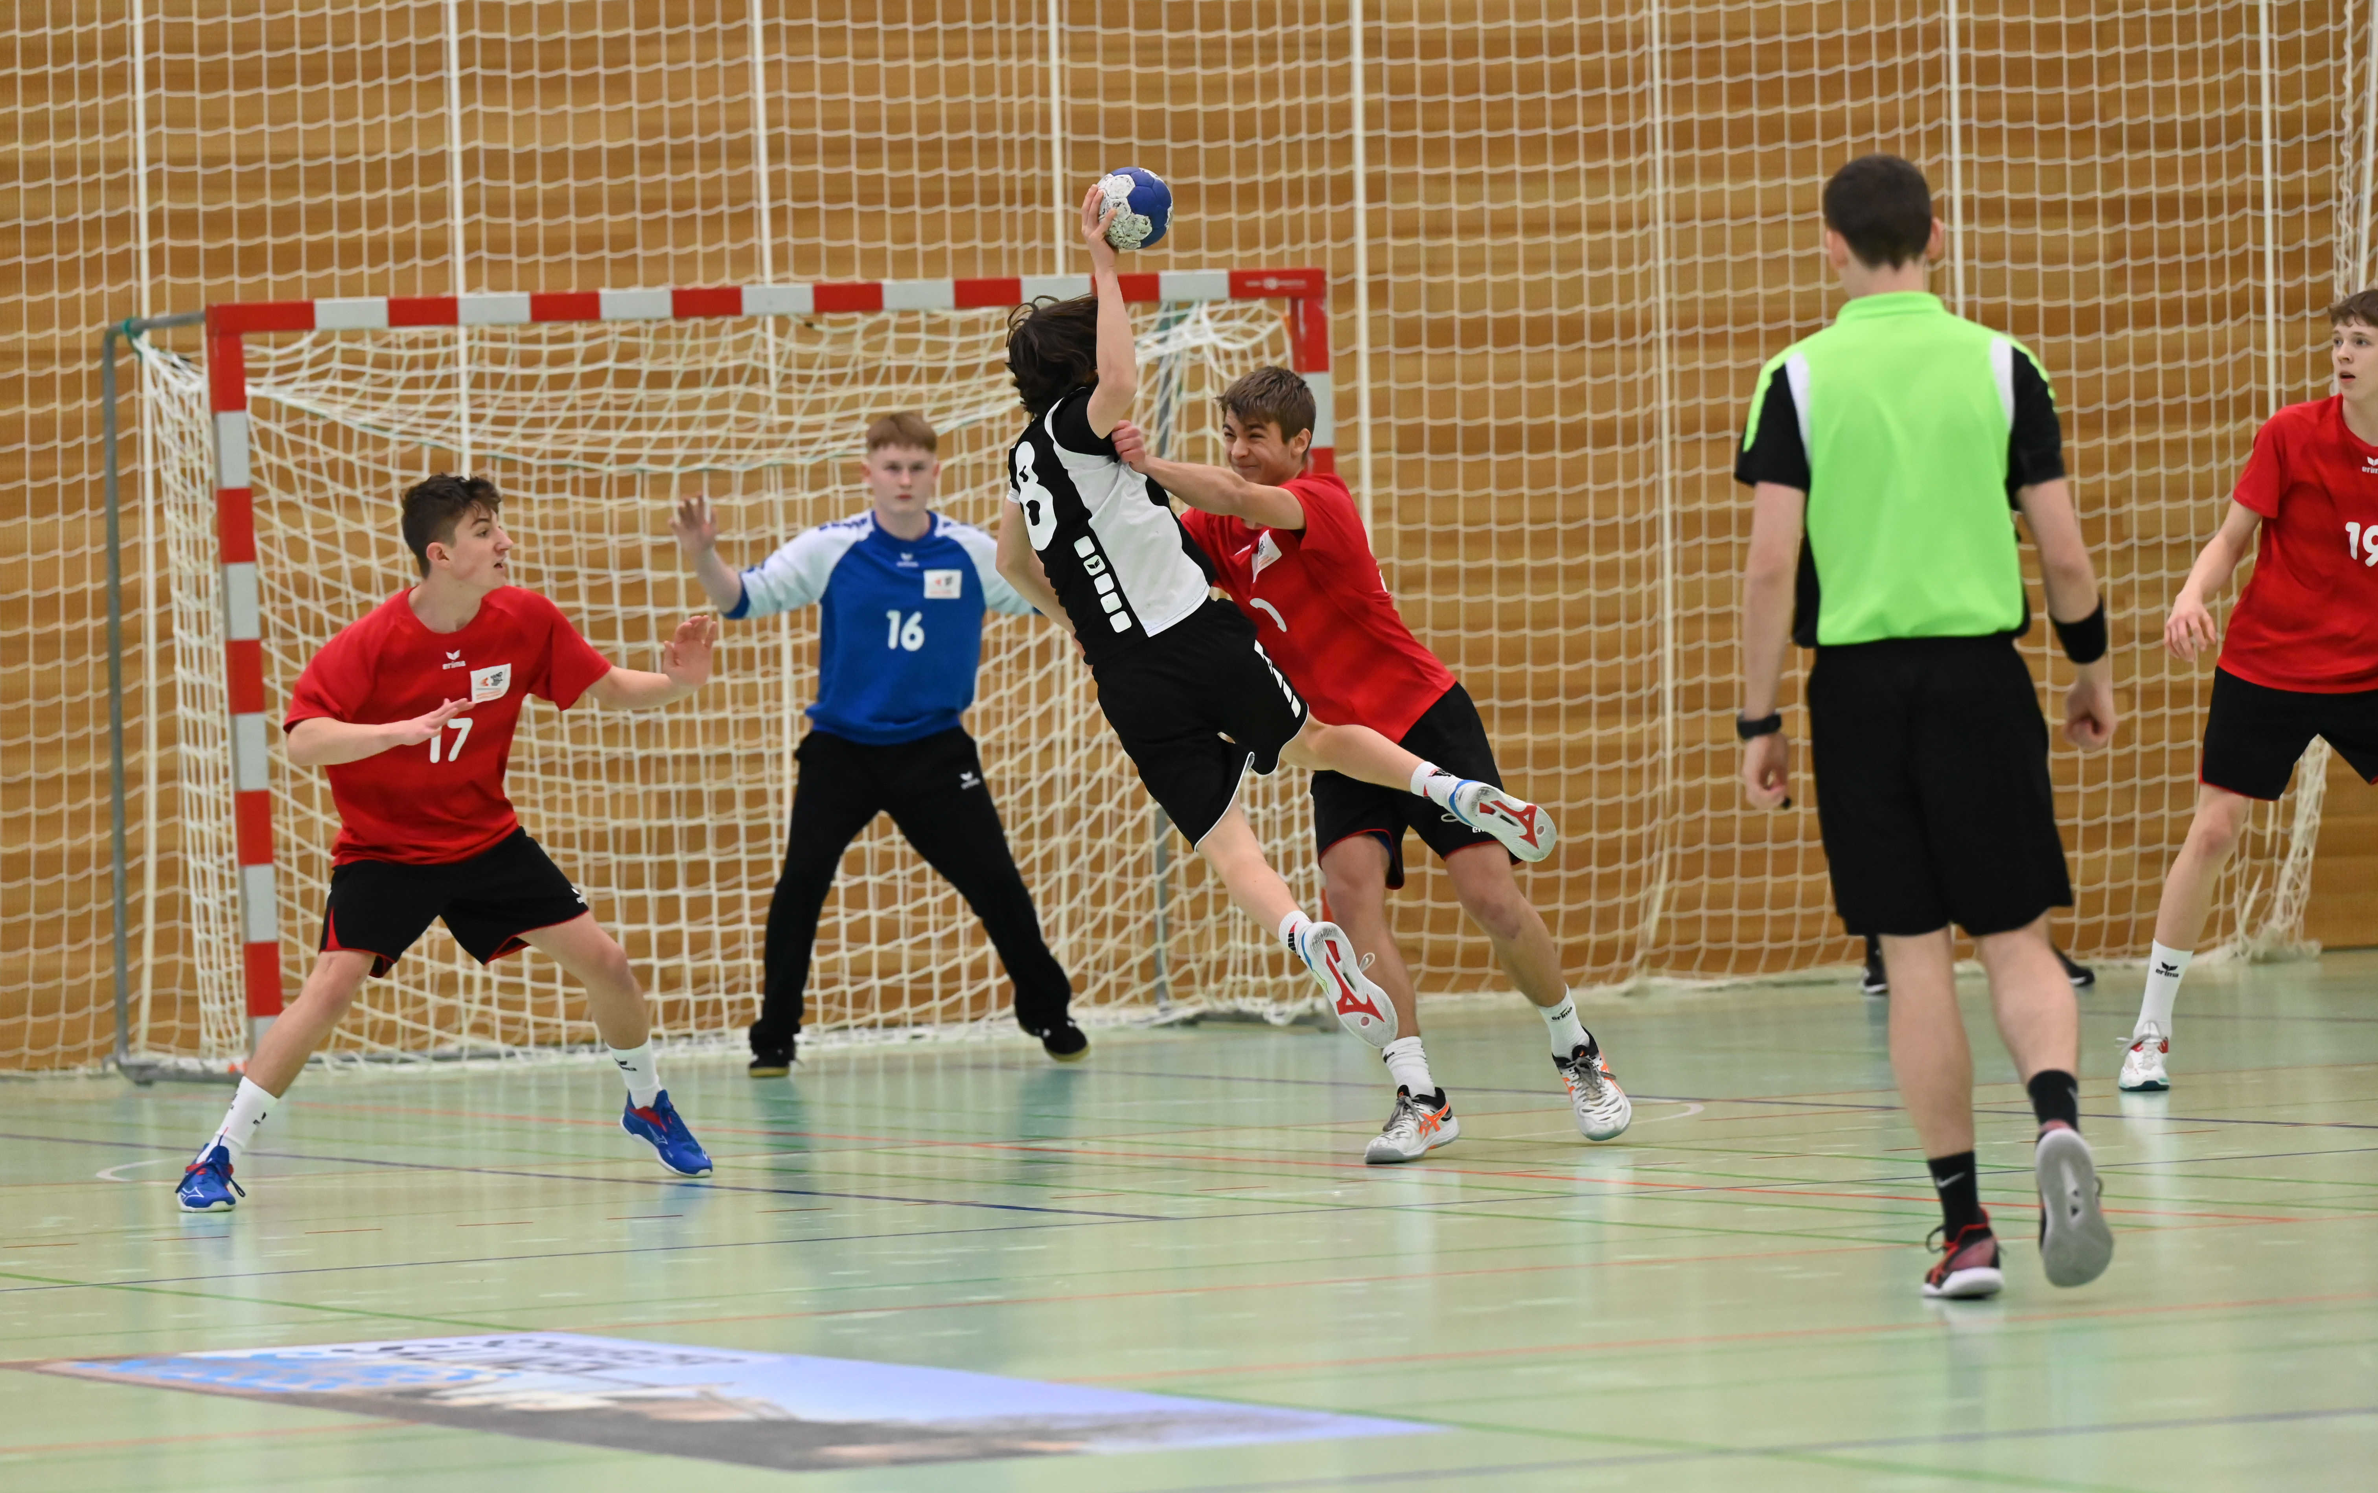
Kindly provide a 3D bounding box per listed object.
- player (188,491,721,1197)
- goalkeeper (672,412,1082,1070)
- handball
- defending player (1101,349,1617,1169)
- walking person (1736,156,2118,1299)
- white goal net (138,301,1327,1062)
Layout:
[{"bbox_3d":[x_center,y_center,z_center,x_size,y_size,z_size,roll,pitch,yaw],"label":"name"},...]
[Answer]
[{"bbox_3d":[-1.559,0.167,27.700,1.060,1.530,0.650,-3,1,-26],"label":"player"},{"bbox_3d":[-0.785,-0.026,34.750,1.100,1.730,0.550,-2,0,-3],"label":"goalkeeper"},{"bbox_3d":[-0.117,-1.128,27.700,0.175,0.175,0.175,-2,0,0],"label":"handball"},{"bbox_3d":[0.385,0.042,27.500,1.000,1.620,0.620,-3,1,-44],"label":"defending player"},{"bbox_3d":[1.178,-0.031,21.000,0.590,1.820,0.520,-2,0,-6],"label":"walking person"},{"bbox_3d":[-1.060,-0.189,35.343,3.160,2.080,0.120,-3,1,-22],"label":"white goal net"}]

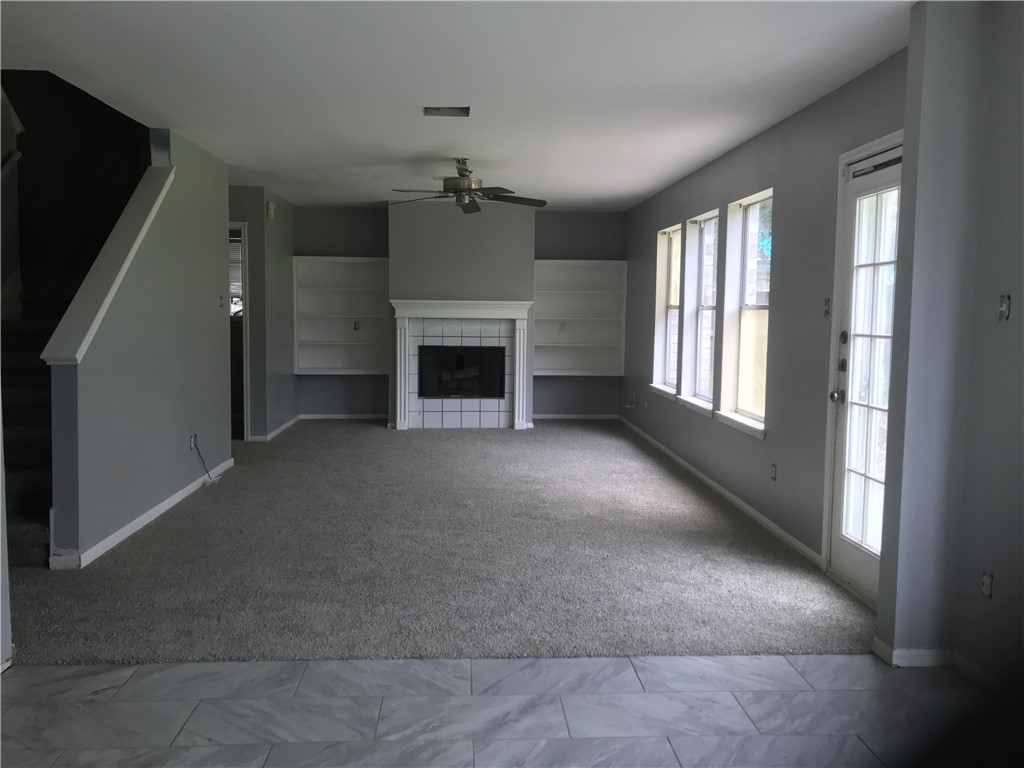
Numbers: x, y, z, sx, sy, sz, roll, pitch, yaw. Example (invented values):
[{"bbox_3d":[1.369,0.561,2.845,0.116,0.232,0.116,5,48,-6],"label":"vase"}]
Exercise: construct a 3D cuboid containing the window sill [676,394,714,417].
[{"bbox_3d":[1.538,0.179,6.717,0.135,0.062,1.070,0,5,-3],"label":"window sill"}]

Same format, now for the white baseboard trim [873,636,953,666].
[{"bbox_3d":[1.525,1.018,3.154,0.245,0.076,0.150,0,5,-3],"label":"white baseboard trim"}]

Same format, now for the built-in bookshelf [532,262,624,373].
[{"bbox_3d":[0.774,-0.756,9.665,1.115,1.325,0.270,0,5,-3],"label":"built-in bookshelf"}]

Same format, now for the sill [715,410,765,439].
[{"bbox_3d":[1.599,0.280,5.623,0.135,0.066,1.030,0,5,-3],"label":"sill"}]

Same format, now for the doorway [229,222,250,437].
[{"bbox_3d":[-2.989,-0.494,8.036,0.870,2.095,0.120,0,5,-3],"label":"doorway"}]

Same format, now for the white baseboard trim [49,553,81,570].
[{"bbox_3d":[-2.241,0.893,4.149,0.145,0.070,0.020,0,5,-3],"label":"white baseboard trim"}]

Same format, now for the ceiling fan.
[{"bbox_3d":[-0.373,-1.495,6.277,1.290,0.420,1.280,0,5,-3],"label":"ceiling fan"}]

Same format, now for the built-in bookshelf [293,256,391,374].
[{"bbox_3d":[-1.903,-0.766,9.504,1.100,1.320,0.270,0,5,-3],"label":"built-in bookshelf"}]

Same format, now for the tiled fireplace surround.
[{"bbox_3d":[-0.532,-0.197,8.915,1.535,1.380,0.180,0,5,-3],"label":"tiled fireplace surround"}]

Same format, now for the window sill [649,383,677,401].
[{"bbox_3d":[1.477,0.077,7.801,0.135,0.062,1.070,0,5,-3],"label":"window sill"}]

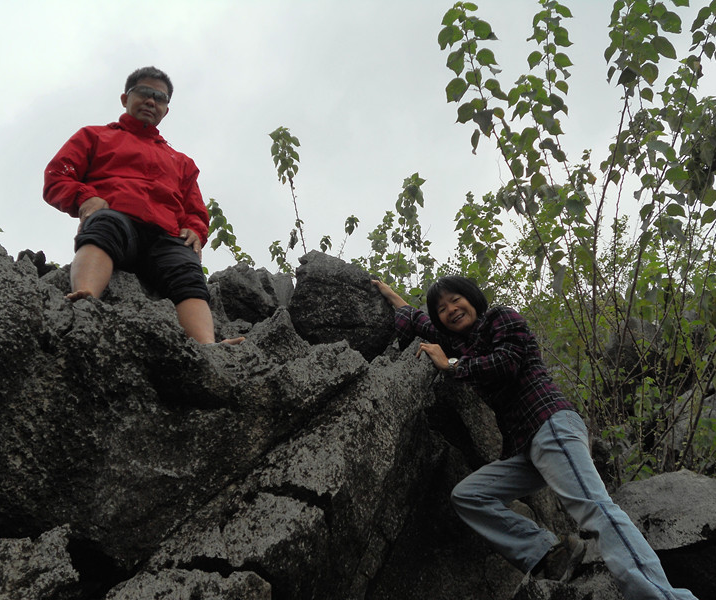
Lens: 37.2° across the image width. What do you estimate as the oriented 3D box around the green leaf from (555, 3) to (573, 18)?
[{"bbox_3d":[0.986,-1.389,5.100,0.099,0.058,0.030,30,23,-1],"label":"green leaf"}]

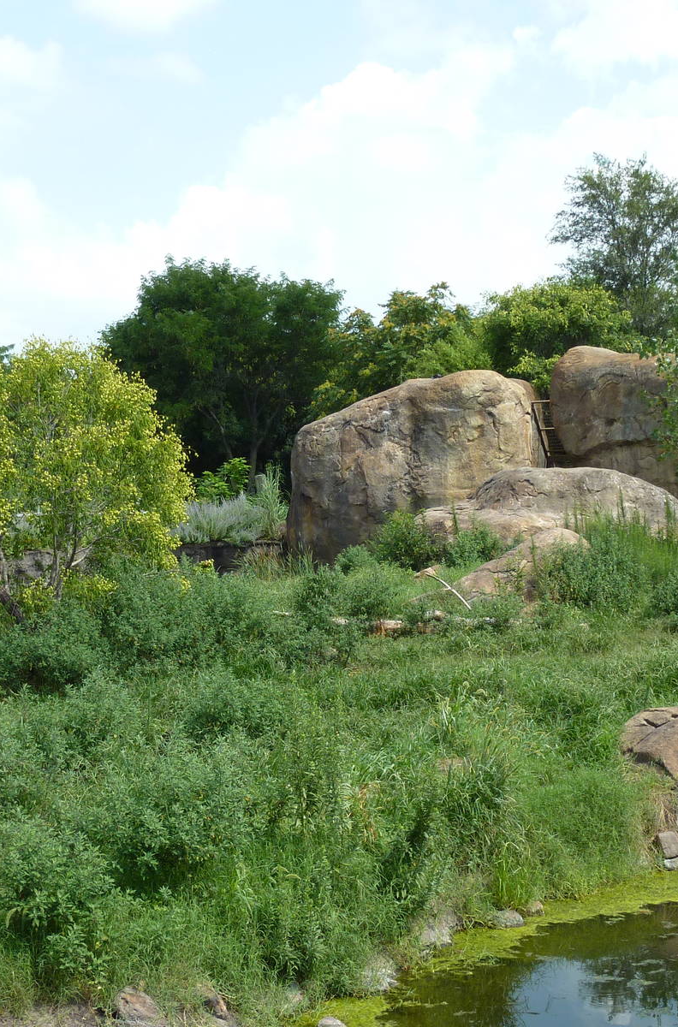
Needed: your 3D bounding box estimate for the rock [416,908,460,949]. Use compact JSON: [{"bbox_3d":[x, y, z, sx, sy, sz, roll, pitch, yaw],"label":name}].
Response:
[{"bbox_3d":[0.753,3.119,12.500,0.340,0.280,0.320,-1,1,0],"label":"rock"}]

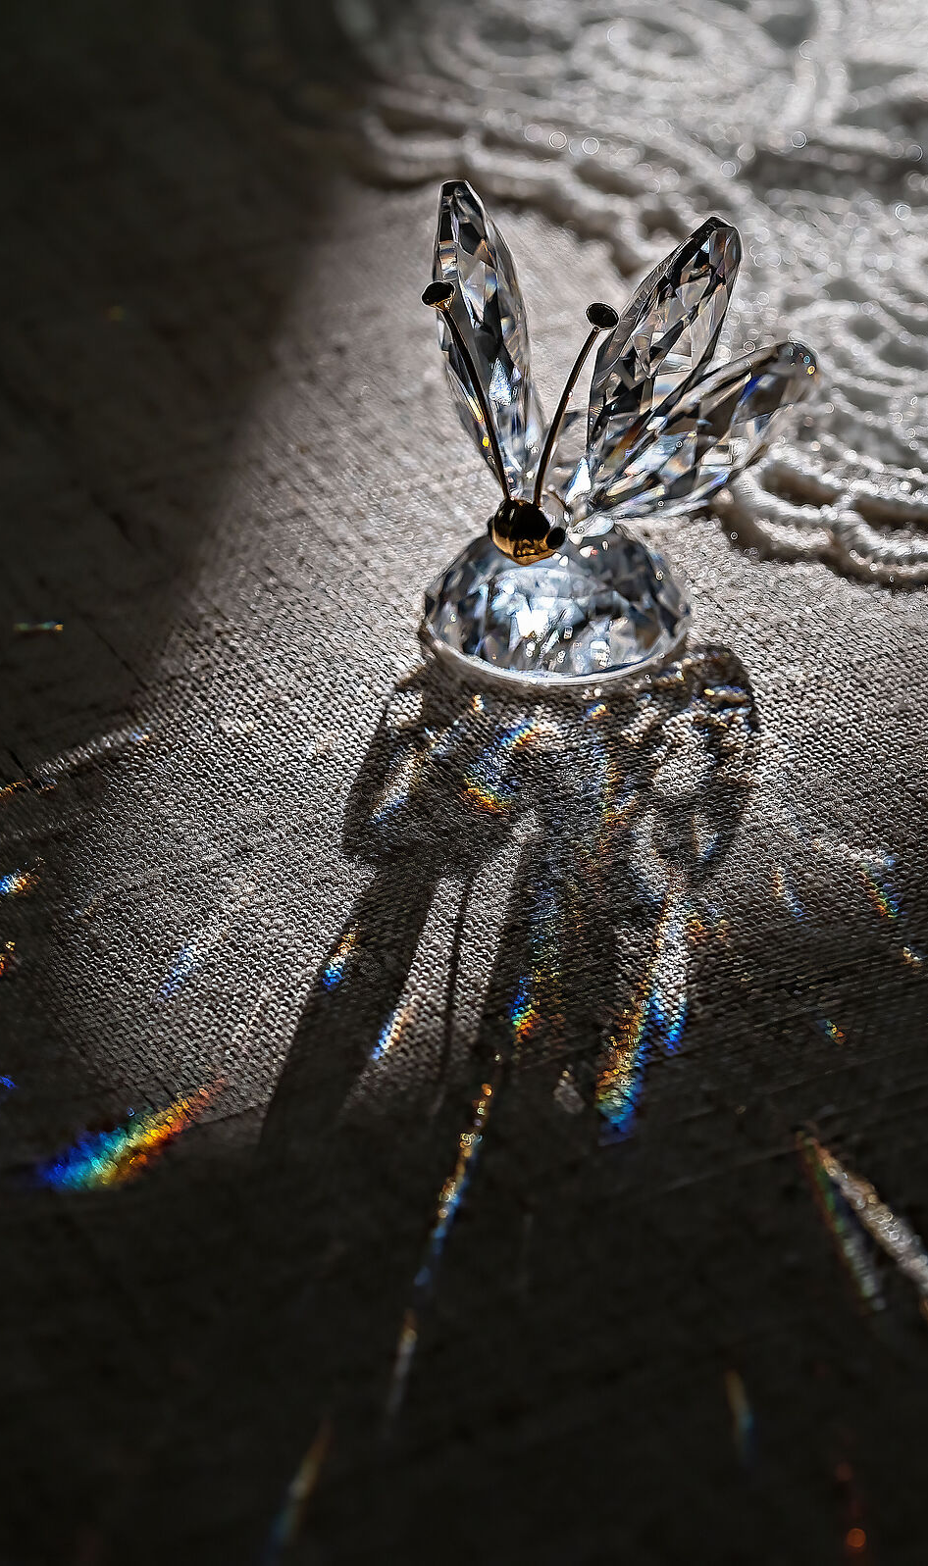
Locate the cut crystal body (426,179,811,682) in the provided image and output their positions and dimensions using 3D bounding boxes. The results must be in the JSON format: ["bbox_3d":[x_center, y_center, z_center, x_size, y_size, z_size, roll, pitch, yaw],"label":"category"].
[{"bbox_3d":[0.011,-0.037,0.672,0.034,0.042,0.037,14,36,19],"label":"cut crystal body"}]

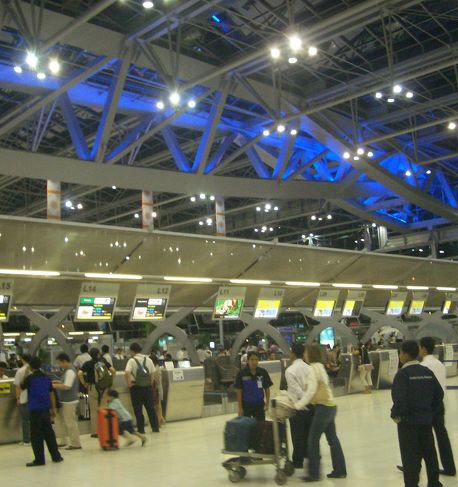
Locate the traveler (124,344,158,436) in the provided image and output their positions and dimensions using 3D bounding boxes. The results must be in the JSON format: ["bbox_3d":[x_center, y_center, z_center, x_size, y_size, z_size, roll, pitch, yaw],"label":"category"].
[{"bbox_3d":[-1.698,2.814,12.748,0.550,1.740,0.450,2,-9,-28],"label":"traveler"}]

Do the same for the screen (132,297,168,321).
[{"bbox_3d":[-1.943,1.634,16.359,0.970,0.570,0.120,5,11,-43],"label":"screen"}]

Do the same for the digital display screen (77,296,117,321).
[{"bbox_3d":[-2.919,1.438,14.472,0.910,0.520,0.100,5,8,-43],"label":"digital display screen"}]

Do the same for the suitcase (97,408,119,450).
[{"bbox_3d":[-2.087,3.195,11.285,0.300,0.690,0.480,1,-10,-22],"label":"suitcase"}]

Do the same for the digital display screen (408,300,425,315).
[{"bbox_3d":[7.006,2.398,24.523,0.980,0.560,0.100,5,8,-43],"label":"digital display screen"}]

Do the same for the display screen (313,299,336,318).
[{"bbox_3d":[3.131,2.107,21.201,0.970,0.580,0.120,5,11,-43],"label":"display screen"}]

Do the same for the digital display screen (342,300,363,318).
[{"bbox_3d":[4.190,2.209,22.220,0.970,0.570,0.120,5,11,-43],"label":"digital display screen"}]

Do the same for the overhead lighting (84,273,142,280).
[{"bbox_3d":[-2.430,0.701,13.821,1.500,0.120,0.130,5,-11,-43],"label":"overhead lighting"}]

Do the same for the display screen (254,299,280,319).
[{"bbox_3d":[1.120,1.876,18.874,0.980,0.560,0.100,5,8,-43],"label":"display screen"}]

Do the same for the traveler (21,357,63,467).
[{"bbox_3d":[-2.759,2.478,9.718,0.550,1.640,0.420,1,-9,-25],"label":"traveler"}]

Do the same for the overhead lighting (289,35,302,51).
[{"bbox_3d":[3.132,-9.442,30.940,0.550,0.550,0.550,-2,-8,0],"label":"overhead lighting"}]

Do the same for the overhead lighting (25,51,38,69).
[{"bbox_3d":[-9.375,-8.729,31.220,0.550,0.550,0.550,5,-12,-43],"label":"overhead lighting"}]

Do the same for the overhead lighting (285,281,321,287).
[{"bbox_3d":[2.099,1.146,18.638,1.520,0.100,0.140,5,-12,-43],"label":"overhead lighting"}]

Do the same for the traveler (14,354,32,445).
[{"bbox_3d":[-3.658,2.806,11.781,0.480,1.620,0.350,5,-11,-41],"label":"traveler"}]

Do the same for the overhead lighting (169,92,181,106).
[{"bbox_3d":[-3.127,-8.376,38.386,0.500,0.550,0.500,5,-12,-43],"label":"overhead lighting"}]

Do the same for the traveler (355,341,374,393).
[{"bbox_3d":[4.307,3.853,20.579,0.480,1.600,0.380,5,-12,-43],"label":"traveler"}]

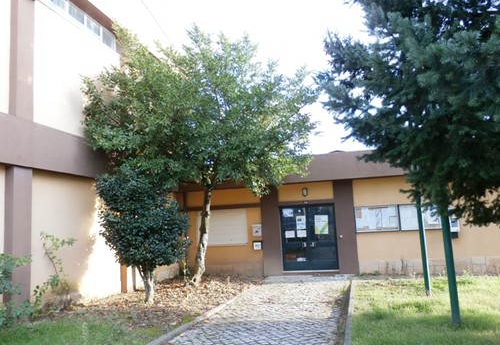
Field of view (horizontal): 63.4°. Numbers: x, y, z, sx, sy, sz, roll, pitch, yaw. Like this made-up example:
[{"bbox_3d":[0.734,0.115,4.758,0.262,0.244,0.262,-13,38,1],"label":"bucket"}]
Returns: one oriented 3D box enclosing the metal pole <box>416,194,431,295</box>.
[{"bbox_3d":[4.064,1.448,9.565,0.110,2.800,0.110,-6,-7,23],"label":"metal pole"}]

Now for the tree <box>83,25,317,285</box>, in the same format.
[{"bbox_3d":[-1.379,-0.508,11.046,5.500,7.200,5.200,-4,-7,11],"label":"tree"}]

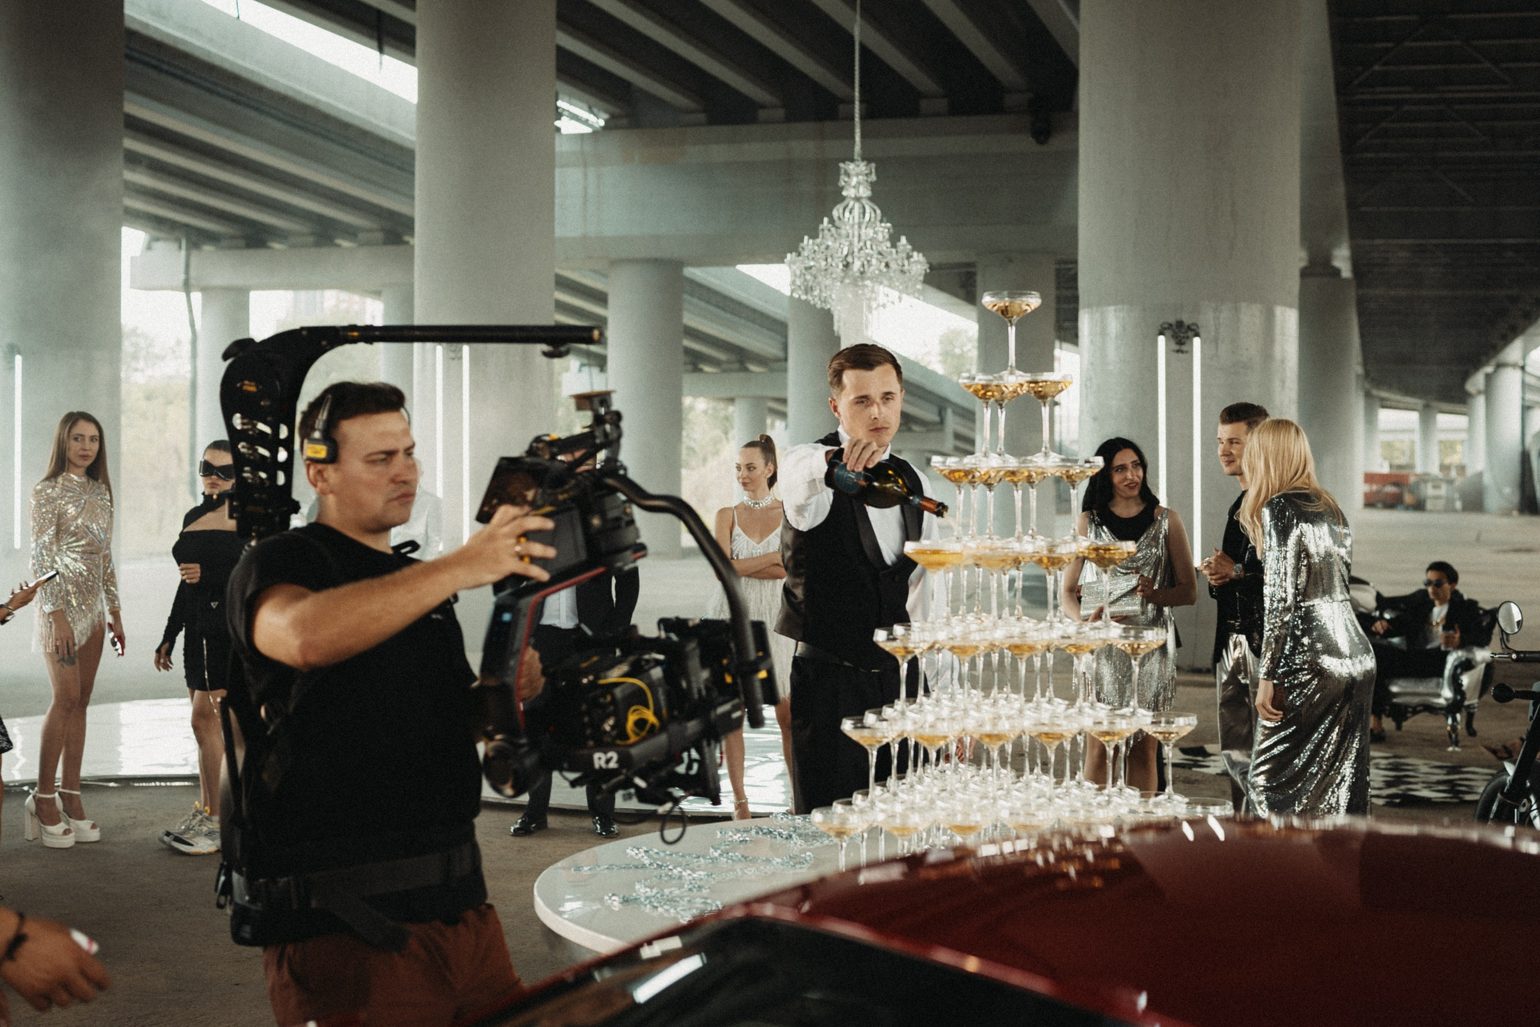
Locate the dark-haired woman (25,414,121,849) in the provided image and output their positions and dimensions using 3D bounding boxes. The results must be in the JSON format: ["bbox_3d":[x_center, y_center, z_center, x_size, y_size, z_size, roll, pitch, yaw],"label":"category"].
[{"bbox_3d":[-2.910,0.495,7.154,0.430,1.810,0.340,0,1,-37],"label":"dark-haired woman"}]

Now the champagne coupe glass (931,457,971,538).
[{"bbox_3d":[0.339,-0.022,3.047,0.105,0.150,0.105,0,0,0],"label":"champagne coupe glass"}]

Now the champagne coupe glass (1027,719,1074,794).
[{"bbox_3d":[0.495,0.430,2.999,0.106,0.153,0.106,0,1,0],"label":"champagne coupe glass"}]

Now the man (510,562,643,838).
[{"bbox_3d":[-0.860,0.493,7.600,0.570,1.830,0.360,0,1,9],"label":"man"}]

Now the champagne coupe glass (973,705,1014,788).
[{"bbox_3d":[0.394,0.430,2.985,0.106,0.153,0.106,0,1,0],"label":"champagne coupe glass"}]

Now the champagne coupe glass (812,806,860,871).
[{"bbox_3d":[0.132,0.612,3.089,0.113,0.162,0.113,0,1,0],"label":"champagne coupe glass"}]

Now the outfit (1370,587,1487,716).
[{"bbox_3d":[3.963,0.825,10.350,0.650,0.800,0.650,0,1,29],"label":"outfit"}]

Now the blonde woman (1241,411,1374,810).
[{"bbox_3d":[1.854,0.562,5.904,0.450,1.760,0.440,1,1,38],"label":"blonde woman"}]

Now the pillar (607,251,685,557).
[{"bbox_3d":[-2.438,-2.048,33.500,1.484,5.861,1.484,0,1,0],"label":"pillar"}]

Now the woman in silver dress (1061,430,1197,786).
[{"bbox_3d":[1.409,0.561,6.700,0.520,1.710,0.360,0,1,0],"label":"woman in silver dress"}]

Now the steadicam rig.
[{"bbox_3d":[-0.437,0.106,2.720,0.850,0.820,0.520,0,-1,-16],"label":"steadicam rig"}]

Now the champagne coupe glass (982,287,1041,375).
[{"bbox_3d":[0.443,-0.331,3.136,0.107,0.151,0.107,0,1,0],"label":"champagne coupe glass"}]

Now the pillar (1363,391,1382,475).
[{"bbox_3d":[42.005,-4.300,120.000,1.750,8.200,1.750,0,1,0],"label":"pillar"}]

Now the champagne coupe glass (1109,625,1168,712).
[{"bbox_3d":[0.653,0.279,3.050,0.106,0.153,0.106,0,1,0],"label":"champagne coupe glass"}]

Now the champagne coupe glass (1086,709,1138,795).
[{"bbox_3d":[0.634,0.449,3.190,0.113,0.162,0.113,0,1,0],"label":"champagne coupe glass"}]

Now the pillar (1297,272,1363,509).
[{"bbox_3d":[15.148,-2.602,46.982,1.950,7.700,1.950,0,0,0],"label":"pillar"}]

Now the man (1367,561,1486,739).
[{"bbox_3d":[4.006,0.880,10.406,0.700,1.090,0.750,1,1,43],"label":"man"}]

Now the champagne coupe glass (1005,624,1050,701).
[{"bbox_3d":[0.444,0.282,3.003,0.105,0.150,0.105,0,0,0],"label":"champagne coupe glass"}]

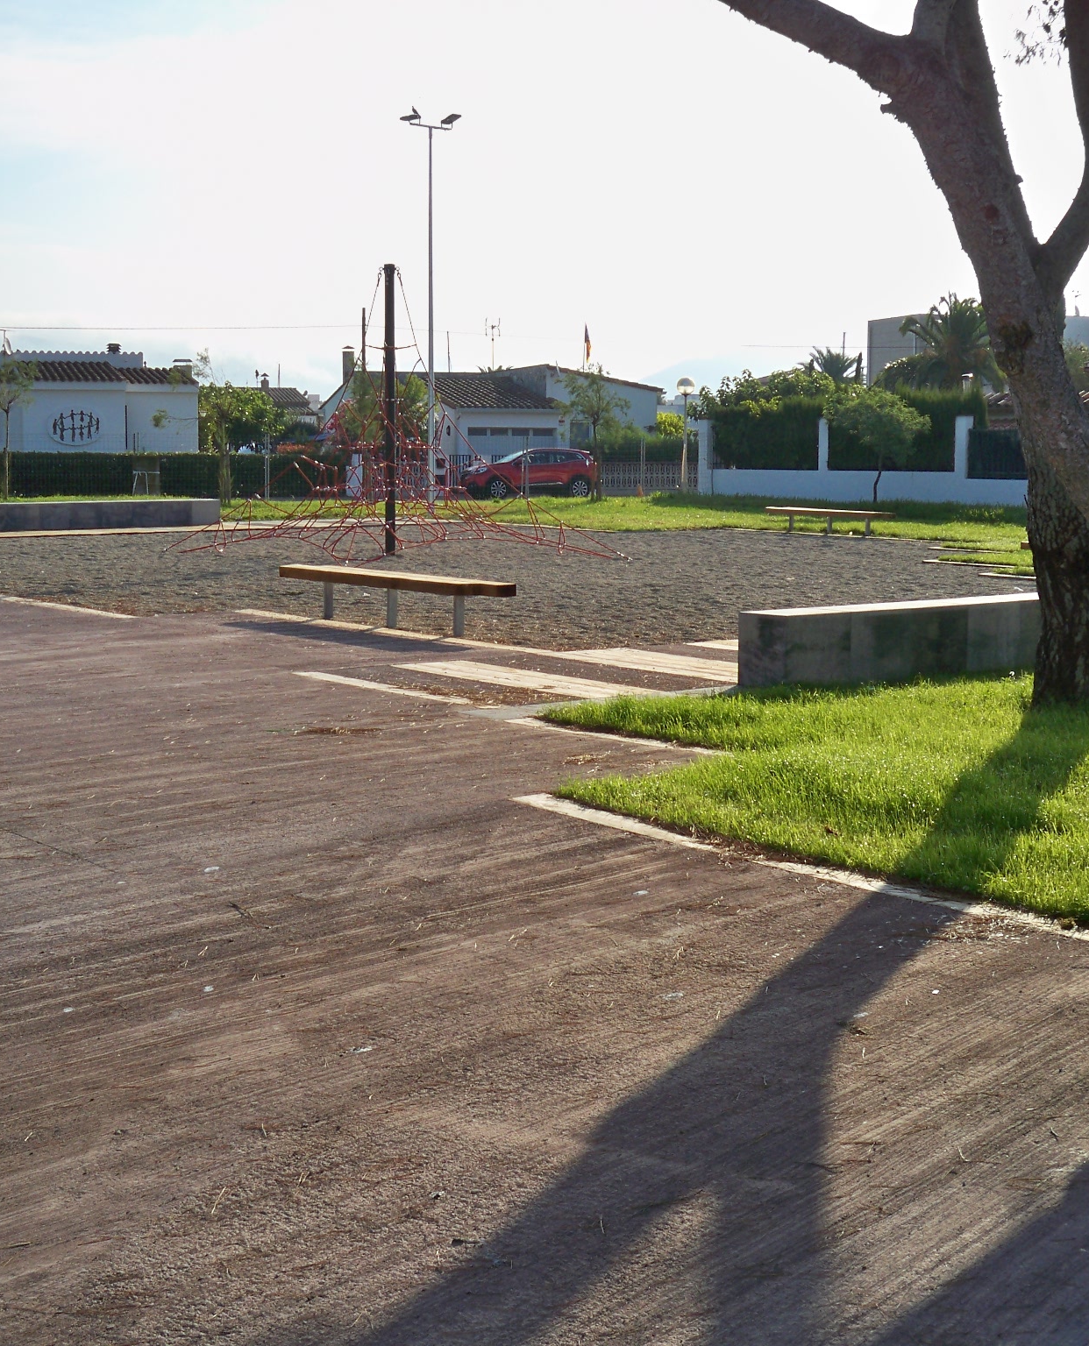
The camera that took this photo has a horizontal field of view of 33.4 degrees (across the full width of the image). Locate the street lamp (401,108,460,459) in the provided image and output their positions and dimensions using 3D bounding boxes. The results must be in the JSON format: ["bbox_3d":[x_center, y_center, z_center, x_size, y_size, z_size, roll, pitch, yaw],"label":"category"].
[{"bbox_3d":[-2.730,-8.366,42.699,1.150,9.300,0.850,-5,9,-36],"label":"street lamp"}]

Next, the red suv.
[{"bbox_3d":[-0.420,-6.251,57.064,4.450,1.600,1.840,-2,7,-18],"label":"red suv"}]

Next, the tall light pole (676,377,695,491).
[{"bbox_3d":[4.312,-7.293,55.524,0.530,3.600,0.530,0,7,0],"label":"tall light pole"}]

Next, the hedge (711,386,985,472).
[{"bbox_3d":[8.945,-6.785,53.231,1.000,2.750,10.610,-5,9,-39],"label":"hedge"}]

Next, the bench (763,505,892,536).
[{"bbox_3d":[5.386,-2.841,34.203,0.420,0.460,2.900,-5,9,-39],"label":"bench"}]

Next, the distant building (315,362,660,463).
[{"bbox_3d":[-2.400,-9.118,67.693,10.600,4.700,10.000,-2,7,-17],"label":"distant building"}]

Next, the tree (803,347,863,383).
[{"bbox_3d":[16.600,-15.052,104.948,3.500,7.400,3.500,0,7,0],"label":"tree"}]

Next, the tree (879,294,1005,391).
[{"bbox_3d":[14.218,-9.823,64.278,4.400,7.000,4.400,0,7,0],"label":"tree"}]

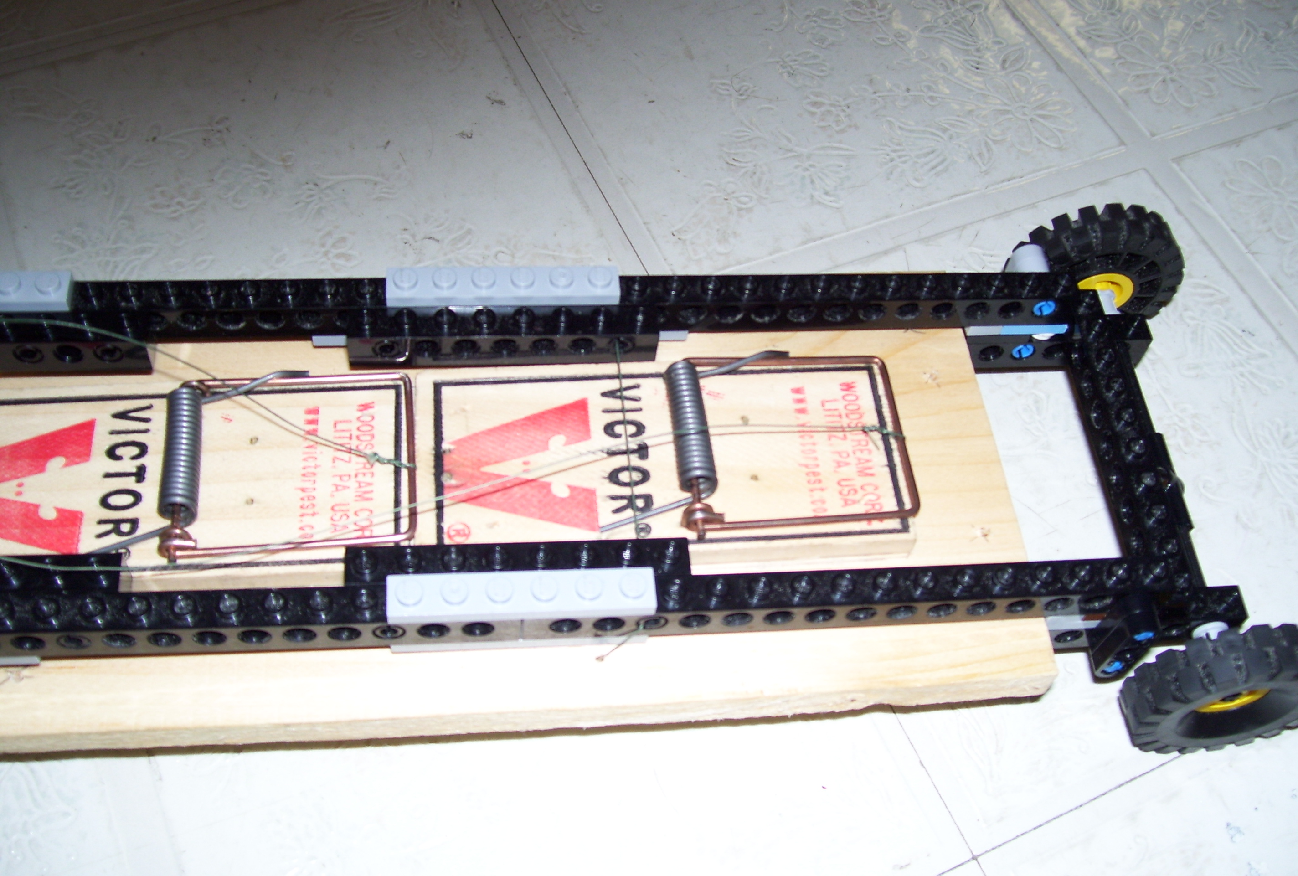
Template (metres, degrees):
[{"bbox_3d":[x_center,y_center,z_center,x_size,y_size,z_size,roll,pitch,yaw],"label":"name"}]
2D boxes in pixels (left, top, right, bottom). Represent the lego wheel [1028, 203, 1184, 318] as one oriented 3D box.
[{"bbox_3d":[0.108,-0.039,0.331,0.043,0.043,0.013,-4,56,-6],"label":"lego wheel"}]

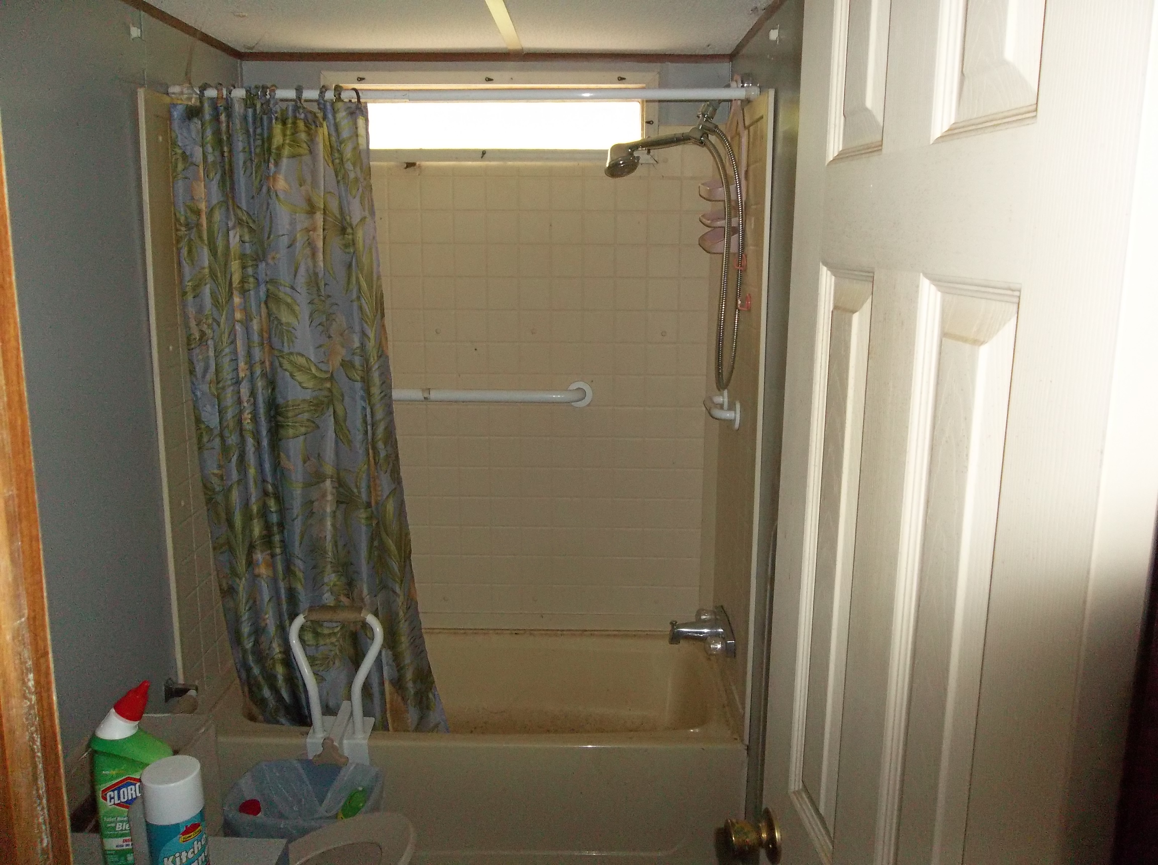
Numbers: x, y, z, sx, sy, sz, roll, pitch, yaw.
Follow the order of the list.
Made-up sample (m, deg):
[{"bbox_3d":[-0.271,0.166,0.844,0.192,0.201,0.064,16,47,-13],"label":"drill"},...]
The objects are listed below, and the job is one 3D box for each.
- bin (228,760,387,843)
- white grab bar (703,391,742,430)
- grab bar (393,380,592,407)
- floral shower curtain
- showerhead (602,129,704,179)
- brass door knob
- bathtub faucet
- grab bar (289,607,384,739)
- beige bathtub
[{"bbox_3d":[-0.631,0.990,2.121,0.310,0.350,0.215,0,11,1],"label":"bin"},{"bbox_3d":[0.386,-0.070,2.481,0.072,0.078,0.300,0,11,1],"label":"white grab bar"},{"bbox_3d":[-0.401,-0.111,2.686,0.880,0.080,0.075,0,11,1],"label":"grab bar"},{"bbox_3d":[-0.662,0.032,2.298,0.617,1.730,0.160,0,11,1],"label":"floral shower curtain"},{"bbox_3d":[0.189,-0.699,2.258,0.260,0.100,0.085,-10,11,3],"label":"showerhead"},{"bbox_3d":[0.230,0.540,1.210,0.068,0.065,0.065,-1,11,-4],"label":"brass door knob"},{"bbox_3d":[0.333,0.560,2.513,0.165,0.078,0.275,0,11,1],"label":"bathtub faucet"},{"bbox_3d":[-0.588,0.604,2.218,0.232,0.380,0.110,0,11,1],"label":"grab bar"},{"bbox_3d":[-0.279,0.882,2.577,1.394,0.385,0.673,0,11,1],"label":"beige bathtub"}]

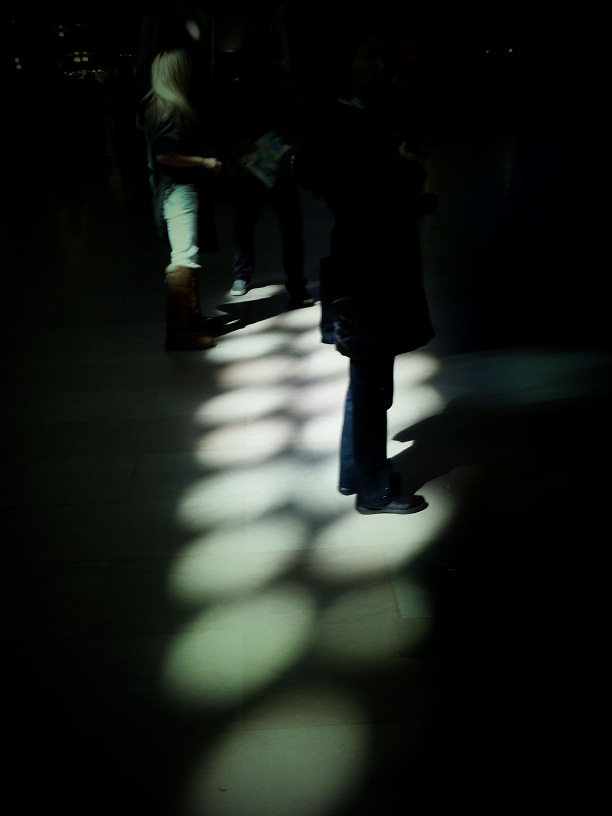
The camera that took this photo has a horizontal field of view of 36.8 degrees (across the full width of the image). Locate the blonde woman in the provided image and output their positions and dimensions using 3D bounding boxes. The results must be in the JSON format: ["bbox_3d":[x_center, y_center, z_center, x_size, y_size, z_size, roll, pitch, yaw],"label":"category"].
[{"bbox_3d":[-0.740,-1.196,5.374,0.460,1.680,0.470,-4,21,-7],"label":"blonde woman"}]

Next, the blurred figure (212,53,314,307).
[{"bbox_3d":[-0.270,-1.577,6.324,0.580,1.700,0.480,4,21,14],"label":"blurred figure"}]

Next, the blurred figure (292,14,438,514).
[{"bbox_3d":[0.220,-0.450,3.247,0.500,1.735,0.520,-2,21,0],"label":"blurred figure"}]

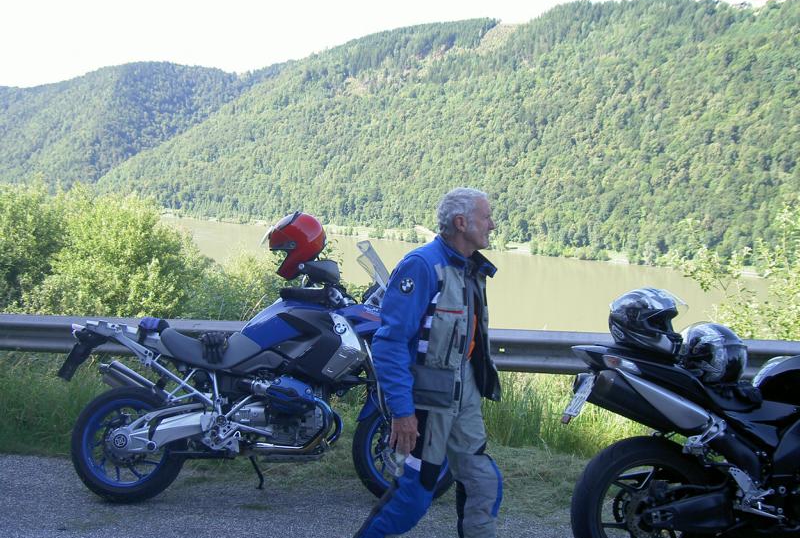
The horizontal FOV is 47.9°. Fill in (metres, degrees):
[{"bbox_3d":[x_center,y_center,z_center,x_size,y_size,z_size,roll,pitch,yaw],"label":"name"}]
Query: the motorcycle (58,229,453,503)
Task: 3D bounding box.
[{"bbox_3d":[-0.752,0.562,4.939,2.190,1.460,0.900,1,-6,-1],"label":"motorcycle"}]

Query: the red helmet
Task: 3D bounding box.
[{"bbox_3d":[-0.550,-0.124,4.700,0.325,0.310,0.260,-19,4,1],"label":"red helmet"}]

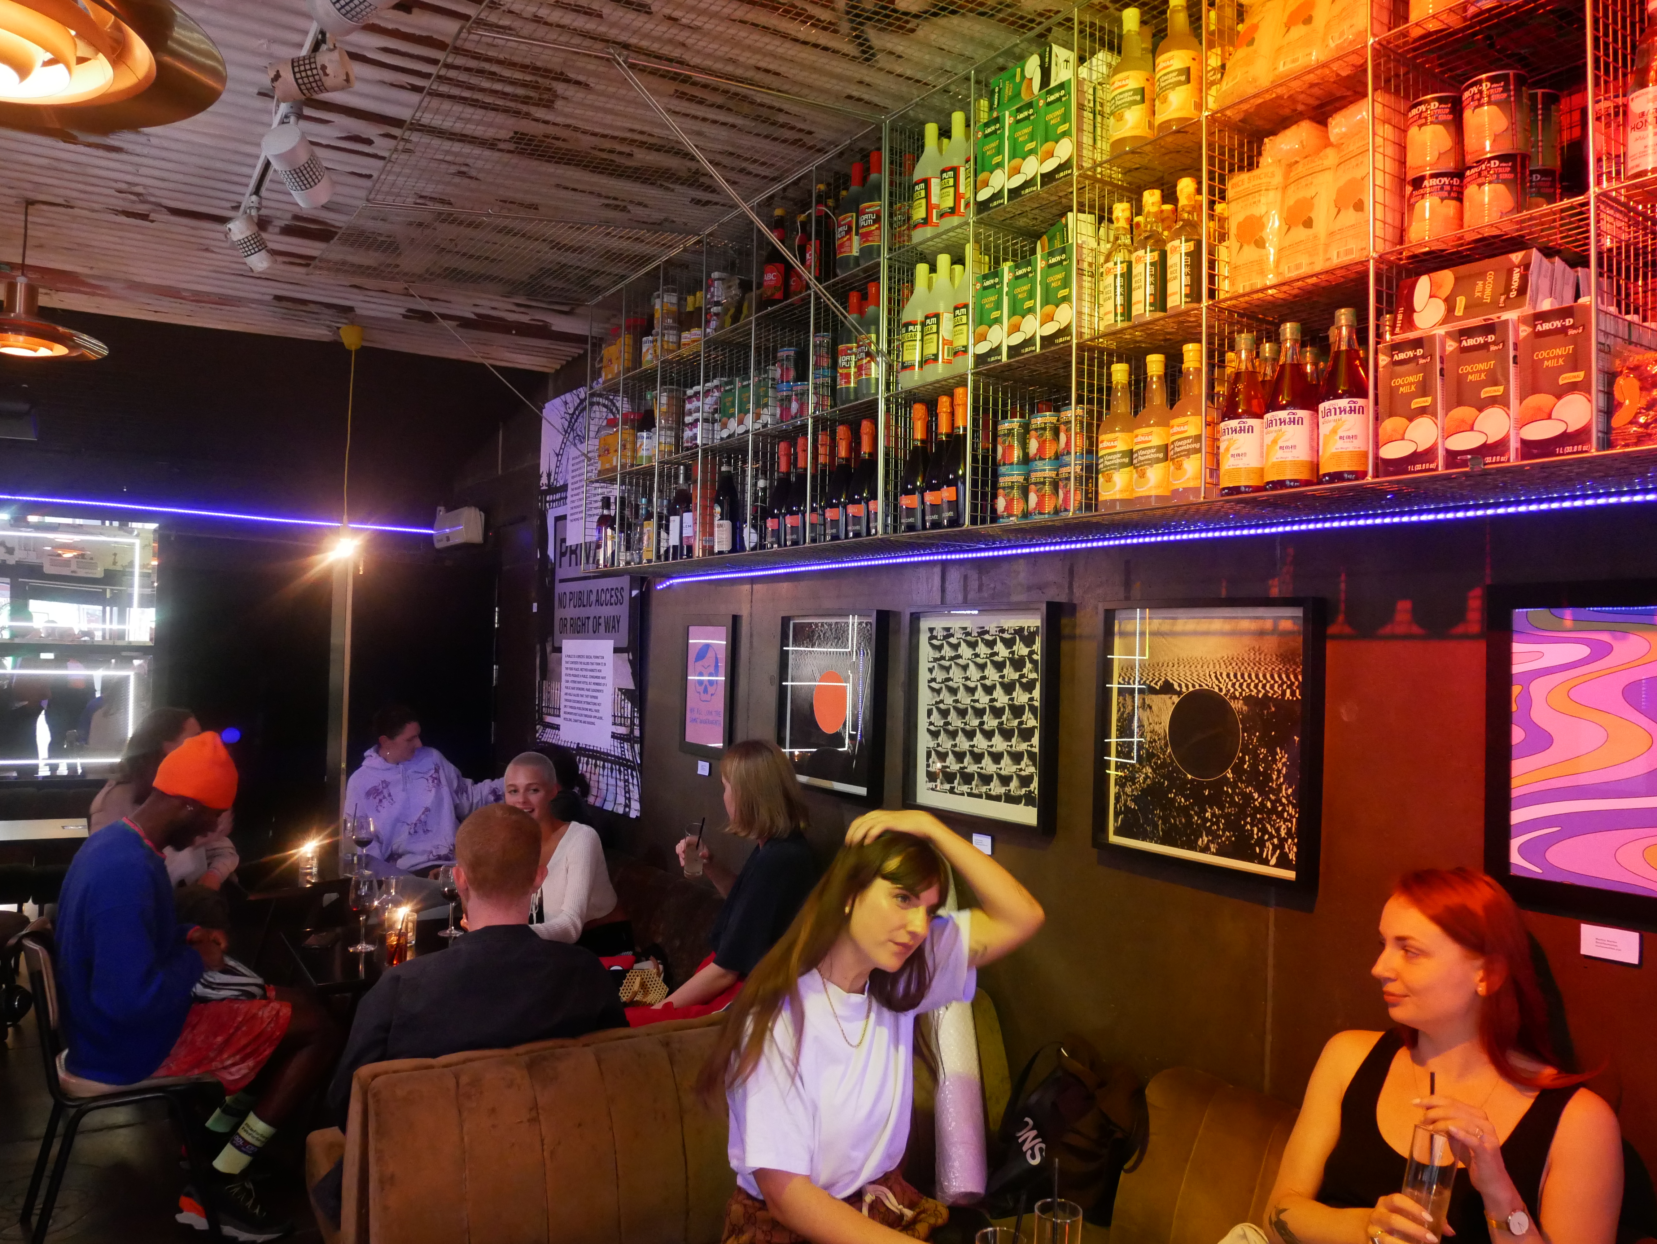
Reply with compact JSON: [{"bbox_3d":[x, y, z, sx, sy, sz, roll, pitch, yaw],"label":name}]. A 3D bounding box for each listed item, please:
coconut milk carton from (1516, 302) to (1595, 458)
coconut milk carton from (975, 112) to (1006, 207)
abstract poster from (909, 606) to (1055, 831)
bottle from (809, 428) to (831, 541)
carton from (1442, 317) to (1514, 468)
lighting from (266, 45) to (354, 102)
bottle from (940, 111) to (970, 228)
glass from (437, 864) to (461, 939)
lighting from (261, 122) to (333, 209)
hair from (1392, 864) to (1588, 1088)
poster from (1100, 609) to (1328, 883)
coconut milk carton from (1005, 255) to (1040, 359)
[{"bbox_3d":[0.992,-0.317,1.547,0.060,0.199,0.089,2,-2,-35],"label":"coconut milk carton"},{"bbox_3d":[0.368,-0.961,2.435,0.060,0.196,0.089,2,-1,-34],"label":"coconut milk carton"},{"bbox_3d":[0.382,0.230,2.951,0.050,0.550,0.535,2,-2,-34],"label":"abstract poster"},{"bbox_3d":[-0.014,-0.346,3.007,0.088,0.302,0.088,1,-1,0],"label":"bottle"},{"bbox_3d":[0.926,-0.311,1.608,0.062,0.195,0.090,2,-2,-34],"label":"carton"},{"bbox_3d":[-1.035,-1.096,2.304,0.142,0.074,0.074,-14,0,-5],"label":"lighting"},{"bbox_3d":[0.293,-1.005,2.599,0.080,0.295,0.080,1,-1,0],"label":"bottle"},{"bbox_3d":[-1.059,0.781,3.220,0.070,0.207,0.070,2,-2,-34],"label":"glass"},{"bbox_3d":[-1.269,-1.093,2.766,0.093,0.098,0.165,1,-29,11],"label":"lighting"},{"bbox_3d":[0.970,0.516,1.680,0.250,0.320,0.200,1,-1,11],"label":"hair"},{"bbox_3d":[0.771,0.229,2.380,0.050,0.543,0.530,2,-2,-34],"label":"poster"},{"bbox_3d":[0.427,-0.643,2.383,0.060,0.199,0.089,2,-2,-35],"label":"coconut milk carton"}]

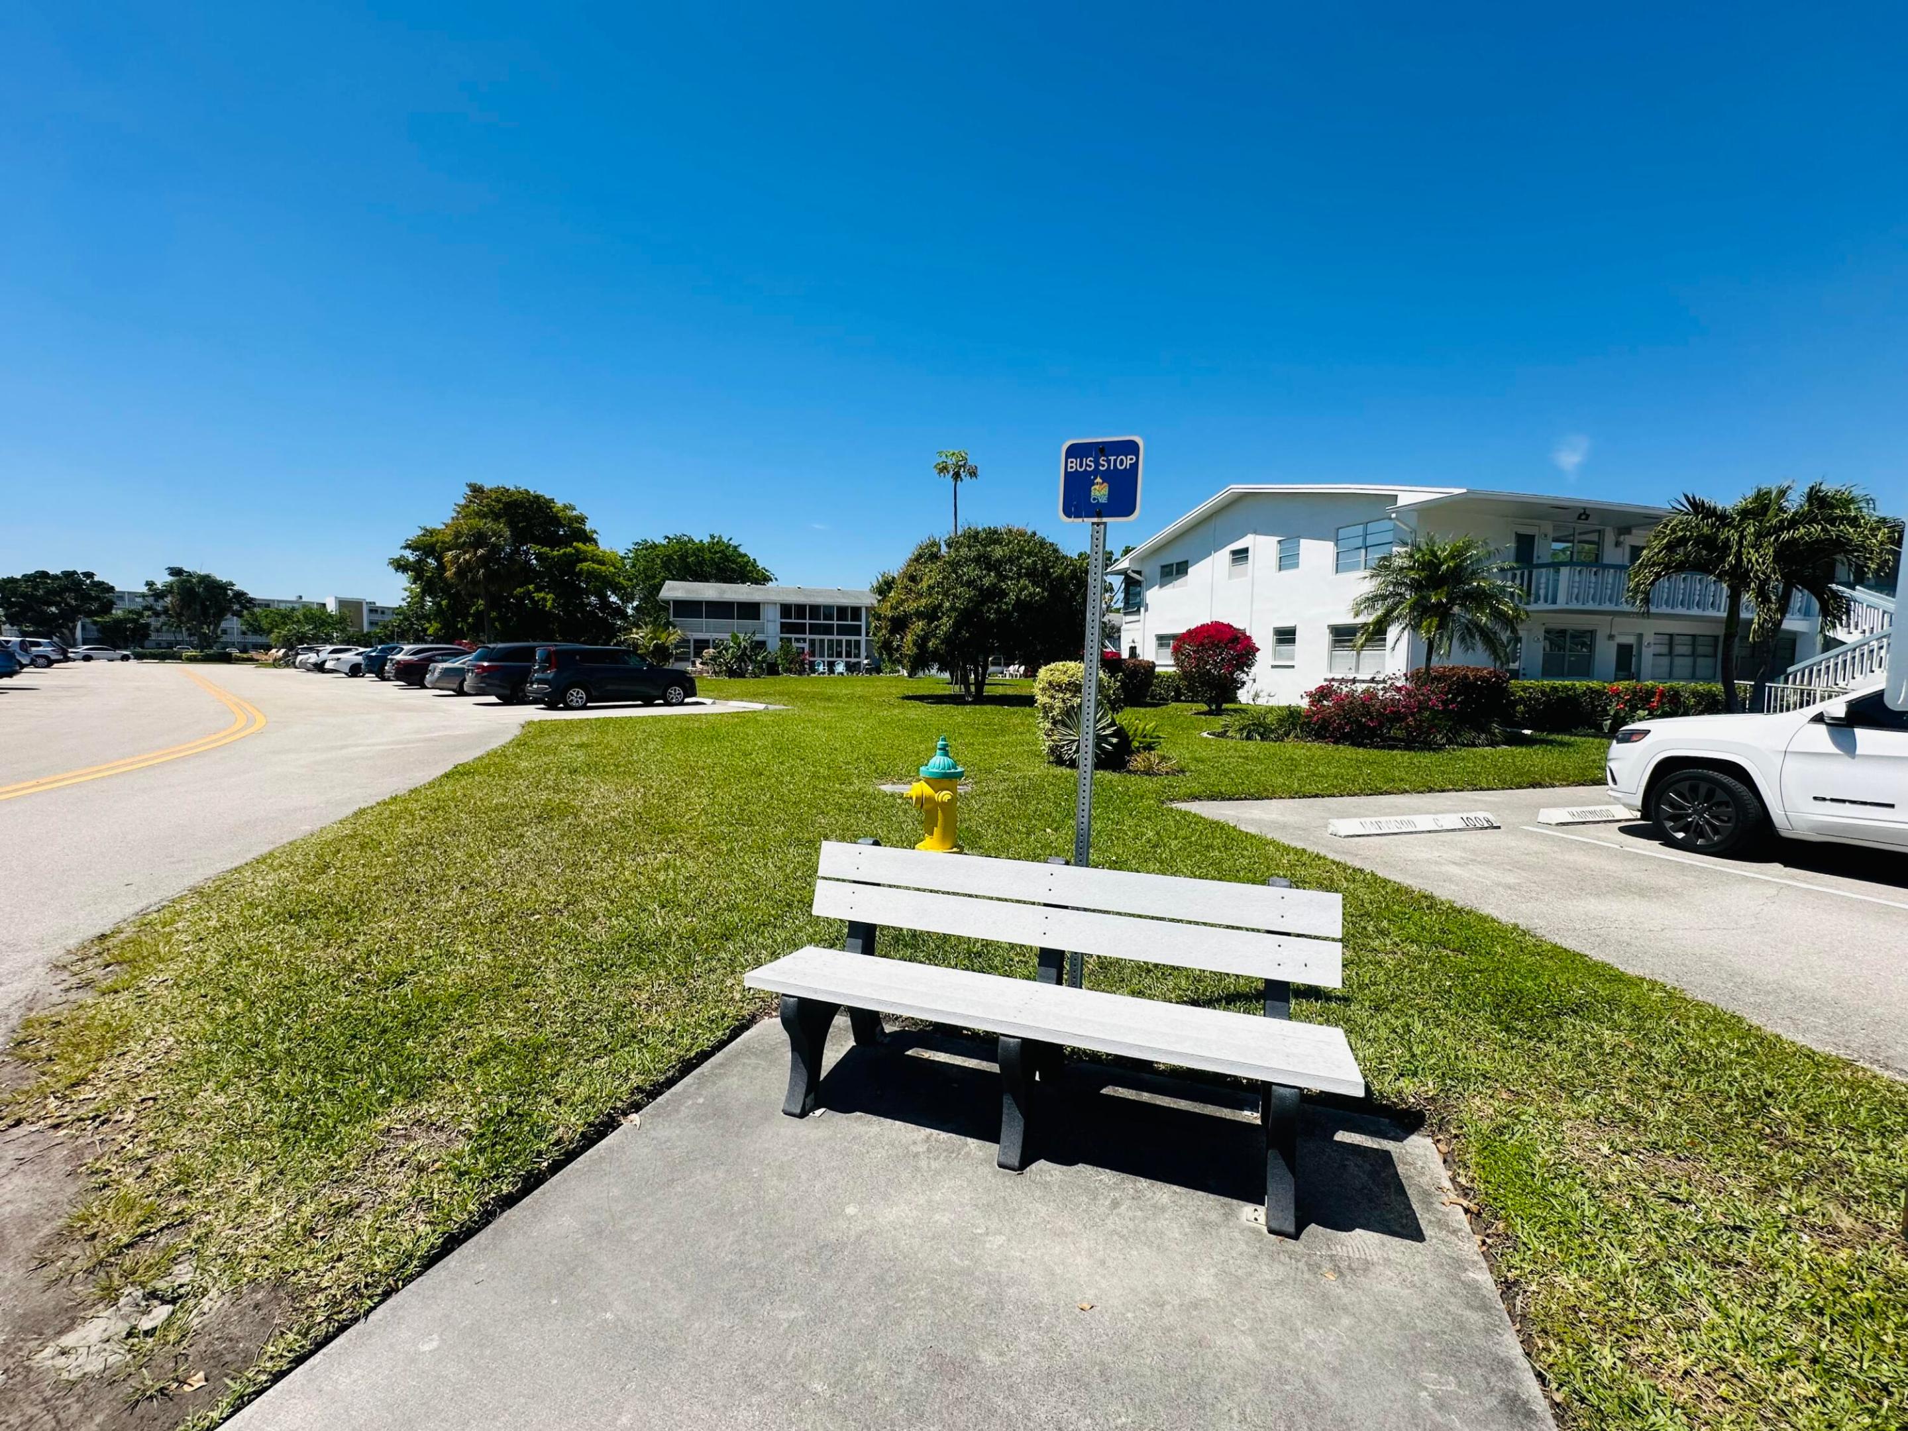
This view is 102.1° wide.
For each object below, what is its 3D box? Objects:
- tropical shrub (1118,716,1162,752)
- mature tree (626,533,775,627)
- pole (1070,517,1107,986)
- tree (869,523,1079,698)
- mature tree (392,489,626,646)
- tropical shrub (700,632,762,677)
[{"bbox_3d":[2.720,0.323,11.400,0.780,0.740,0.780,2,4,13],"label":"tropical shrub"},{"bbox_3d":[-22.527,-9.978,68.000,12.200,12.200,11.500,0,4,-18],"label":"mature tree"},{"bbox_3d":[0.524,0.133,3.009,0.050,2.220,0.050,5,8,28],"label":"pole"},{"bbox_3d":[0.798,-3.478,26.293,7.000,5.859,6.700,1,4,0],"label":"tree"},{"bbox_3d":[-26.434,-8.148,46.000,12.200,11.600,11.500,-1,4,-30],"label":"mature tree"},{"bbox_3d":[-14.557,-3.944,50.401,3.700,2.807,2.900,2,4,14],"label":"tropical shrub"}]

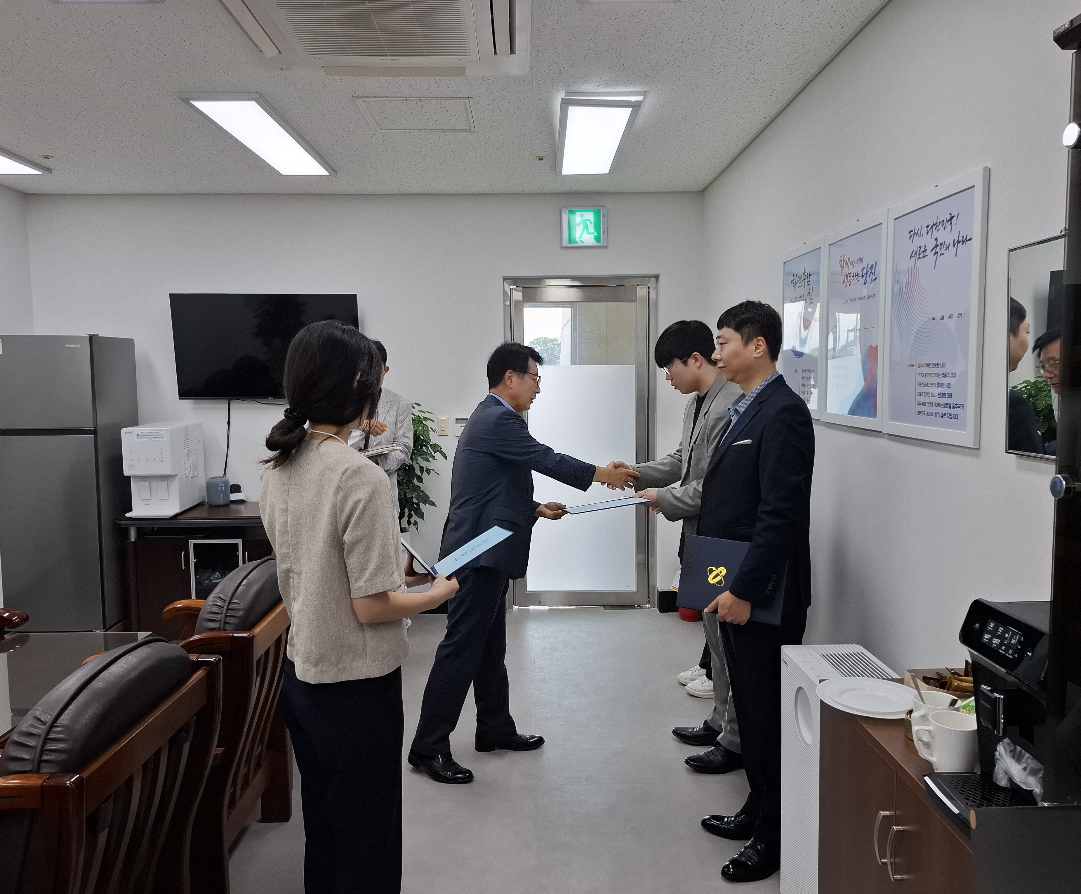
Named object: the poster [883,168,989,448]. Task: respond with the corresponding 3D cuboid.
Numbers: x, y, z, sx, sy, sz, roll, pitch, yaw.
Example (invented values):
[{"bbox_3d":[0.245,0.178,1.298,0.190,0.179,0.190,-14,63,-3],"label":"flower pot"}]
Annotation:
[{"bbox_3d":[1.050,-0.350,2.132,0.020,0.662,0.500,0,5,-1],"label":"poster"}]

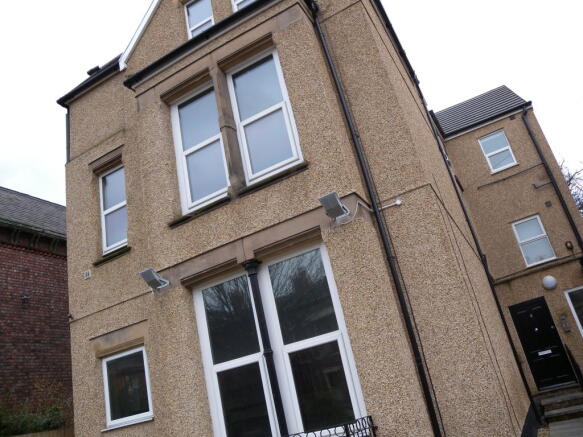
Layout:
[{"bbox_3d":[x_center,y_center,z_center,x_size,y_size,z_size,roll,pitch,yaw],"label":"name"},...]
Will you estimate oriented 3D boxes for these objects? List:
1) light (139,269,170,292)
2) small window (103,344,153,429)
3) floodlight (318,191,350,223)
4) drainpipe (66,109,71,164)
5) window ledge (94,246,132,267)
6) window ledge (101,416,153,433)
[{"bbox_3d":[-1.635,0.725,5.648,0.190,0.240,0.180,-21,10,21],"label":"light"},{"bbox_3d":[-2.240,2.305,6.452,0.799,0.919,0.080,-21,-22,21],"label":"small window"},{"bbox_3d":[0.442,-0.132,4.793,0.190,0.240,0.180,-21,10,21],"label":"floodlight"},{"bbox_3d":[-3.945,-1.442,8.343,0.070,1.019,0.070,-21,-22,21],"label":"drainpipe"},{"bbox_3d":[-2.639,0.576,7.093,0.757,0.070,0.120,-21,-22,21],"label":"window ledge"},{"bbox_3d":[-2.157,2.724,6.250,0.927,0.055,0.100,-21,-22,21],"label":"window ledge"}]

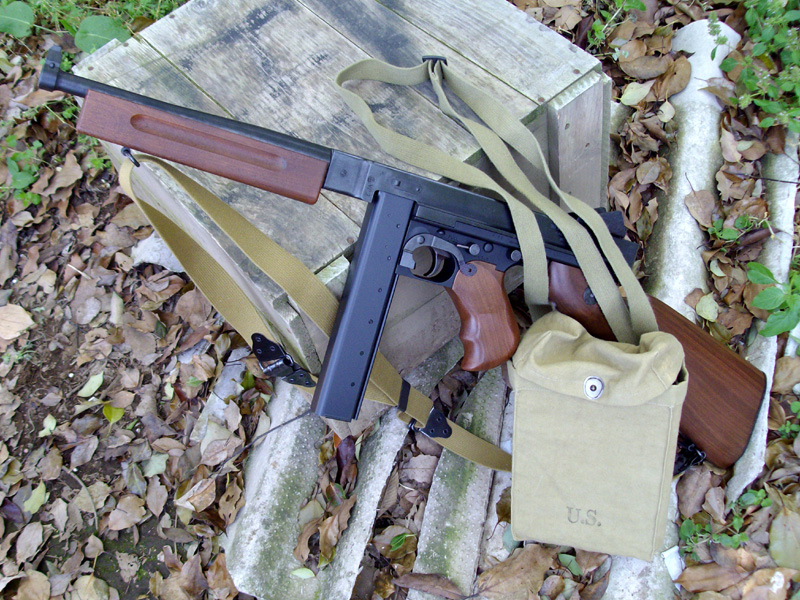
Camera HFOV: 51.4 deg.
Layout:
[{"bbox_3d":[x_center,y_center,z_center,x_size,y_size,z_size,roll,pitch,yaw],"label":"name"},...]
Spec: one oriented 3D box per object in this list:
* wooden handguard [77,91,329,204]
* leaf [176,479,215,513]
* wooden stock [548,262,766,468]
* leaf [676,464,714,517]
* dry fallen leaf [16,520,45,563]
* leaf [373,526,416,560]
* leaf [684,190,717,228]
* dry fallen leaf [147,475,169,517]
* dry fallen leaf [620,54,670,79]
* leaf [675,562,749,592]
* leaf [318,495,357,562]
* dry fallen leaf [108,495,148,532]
[{"bbox_3d":[-0.175,-0.134,0.750,0.214,0.044,0.040,14,6,-18],"label":"wooden handguard"},{"bbox_3d":[-0.244,0.237,1.005,0.051,0.018,0.036,-27,53,-11],"label":"leaf"},{"bbox_3d":[0.279,0.057,0.919,0.114,0.332,0.043,-56,19,-1],"label":"wooden stock"},{"bbox_3d":[0.331,0.216,0.946,0.031,0.014,0.066,17,57,22],"label":"leaf"},{"bbox_3d":[-0.450,0.294,1.009,0.033,0.011,0.053,2,53,11],"label":"dry fallen leaf"},{"bbox_3d":[-0.005,0.277,0.953,0.048,0.014,0.040,-8,52,4],"label":"leaf"},{"bbox_3d":[0.430,-0.131,1.187,0.039,0.012,0.070,0,53,10],"label":"leaf"},{"bbox_3d":[-0.299,0.241,1.024,0.024,0.010,0.055,-20,52,-5],"label":"dry fallen leaf"},{"bbox_3d":[0.418,-0.392,1.402,0.081,0.016,0.054,-10,52,2],"label":"dry fallen leaf"},{"bbox_3d":[0.331,0.294,0.880,0.082,0.014,0.030,-8,52,4],"label":"leaf"},{"bbox_3d":[-0.076,0.260,0.956,0.035,0.020,0.080,5,54,14],"label":"leaf"},{"bbox_3d":[-0.333,0.260,1.013,0.049,0.012,0.045,-22,52,-7],"label":"dry fallen leaf"}]

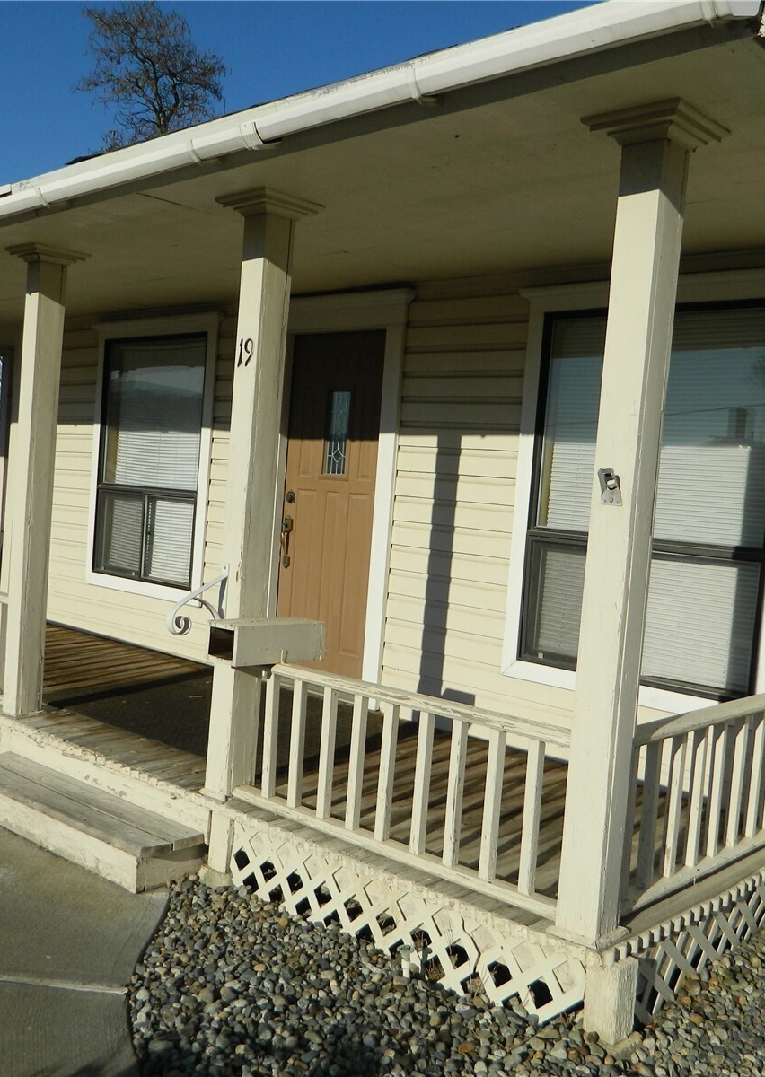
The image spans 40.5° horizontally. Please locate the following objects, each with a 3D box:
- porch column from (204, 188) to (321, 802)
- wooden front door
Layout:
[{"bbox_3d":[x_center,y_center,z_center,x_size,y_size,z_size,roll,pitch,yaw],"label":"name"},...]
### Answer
[{"bbox_3d":[-0.511,-0.140,4.003,0.295,2.280,0.295,7,4,42],"label":"porch column"},{"bbox_3d":[-0.306,-0.178,6.154,0.817,2.090,0.050,7,4,42],"label":"wooden front door"}]

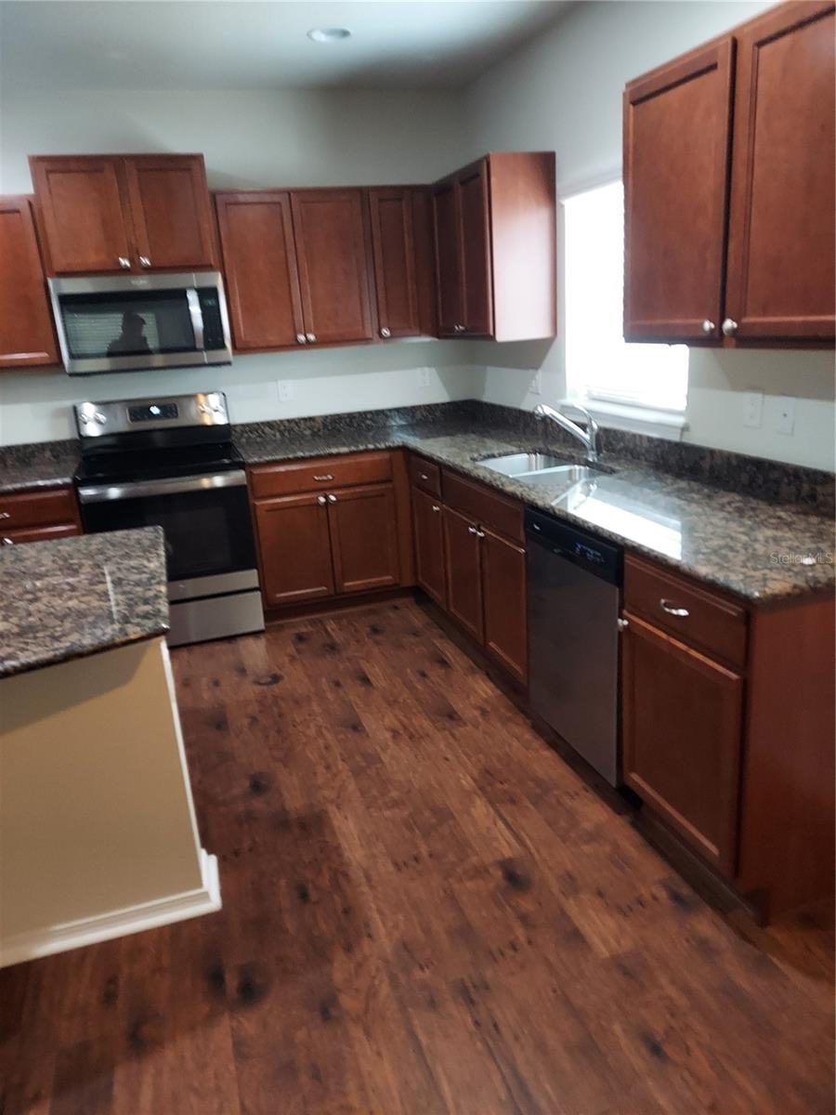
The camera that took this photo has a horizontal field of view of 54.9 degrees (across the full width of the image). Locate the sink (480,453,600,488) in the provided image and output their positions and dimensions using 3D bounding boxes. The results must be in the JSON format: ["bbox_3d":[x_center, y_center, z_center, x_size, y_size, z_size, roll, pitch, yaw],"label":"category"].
[{"bbox_3d":[0.523,-0.258,3.301,0.395,0.200,0.690,-9,17,-16],"label":"sink"}]

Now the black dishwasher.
[{"bbox_3d":[0.773,0.214,2.752,0.615,0.800,0.610,-9,17,-16],"label":"black dishwasher"}]

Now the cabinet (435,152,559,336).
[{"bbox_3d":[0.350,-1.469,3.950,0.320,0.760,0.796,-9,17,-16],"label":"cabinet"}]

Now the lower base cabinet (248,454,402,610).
[{"bbox_3d":[-0.513,-0.210,4.414,0.807,0.780,0.620,-9,17,-16],"label":"lower base cabinet"}]

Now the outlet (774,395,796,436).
[{"bbox_3d":[1.107,-0.429,2.440,0.008,0.113,0.087,-9,17,-16],"label":"outlet"}]

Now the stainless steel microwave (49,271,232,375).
[{"bbox_3d":[-1.355,-1.164,3.996,0.757,0.423,0.410,-9,17,-16],"label":"stainless steel microwave"}]

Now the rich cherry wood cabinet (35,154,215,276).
[{"bbox_3d":[-1.399,-1.628,3.896,0.758,0.521,0.330,-9,17,-16],"label":"rich cherry wood cabinet"}]

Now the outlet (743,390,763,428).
[{"bbox_3d":[1.063,-0.470,2.565,0.010,0.114,0.084,-9,17,-16],"label":"outlet"}]

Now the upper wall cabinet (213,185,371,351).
[{"bbox_3d":[-0.642,-1.478,4.194,0.765,0.760,0.320,-9,17,-16],"label":"upper wall cabinet"}]

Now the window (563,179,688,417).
[{"bbox_3d":[0.815,-1.039,3.219,0.080,0.885,0.960,-9,17,-16],"label":"window"}]

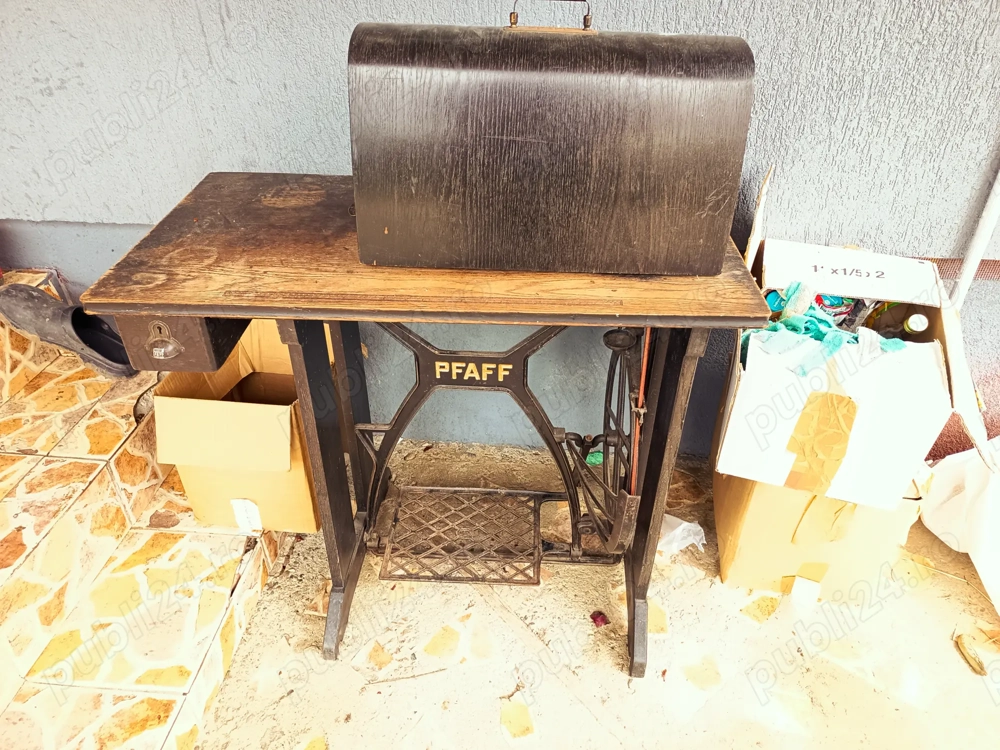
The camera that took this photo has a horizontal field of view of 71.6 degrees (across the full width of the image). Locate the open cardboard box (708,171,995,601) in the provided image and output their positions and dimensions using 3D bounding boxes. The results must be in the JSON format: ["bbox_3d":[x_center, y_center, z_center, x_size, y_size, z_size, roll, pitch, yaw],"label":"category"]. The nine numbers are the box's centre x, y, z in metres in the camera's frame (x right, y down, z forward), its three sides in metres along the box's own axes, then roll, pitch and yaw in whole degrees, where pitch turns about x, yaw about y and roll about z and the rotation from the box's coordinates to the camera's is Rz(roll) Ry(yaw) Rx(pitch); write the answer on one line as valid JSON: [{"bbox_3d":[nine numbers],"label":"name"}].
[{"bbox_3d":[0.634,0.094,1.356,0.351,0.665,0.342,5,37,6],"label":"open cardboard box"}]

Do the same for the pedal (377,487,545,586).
[{"bbox_3d":[-0.072,0.336,1.459,0.315,0.027,0.261,2,32,1],"label":"pedal"}]

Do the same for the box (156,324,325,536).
[{"bbox_3d":[-0.463,0.097,1.407,0.285,0.385,0.266,4,37,4],"label":"box"}]

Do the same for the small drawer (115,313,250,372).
[{"bbox_3d":[-0.469,-0.142,1.116,0.123,0.093,0.342,2,37,1],"label":"small drawer"}]

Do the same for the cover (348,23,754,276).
[{"bbox_3d":[0.063,-0.352,1.054,0.546,0.294,0.247,2,37,2],"label":"cover"}]

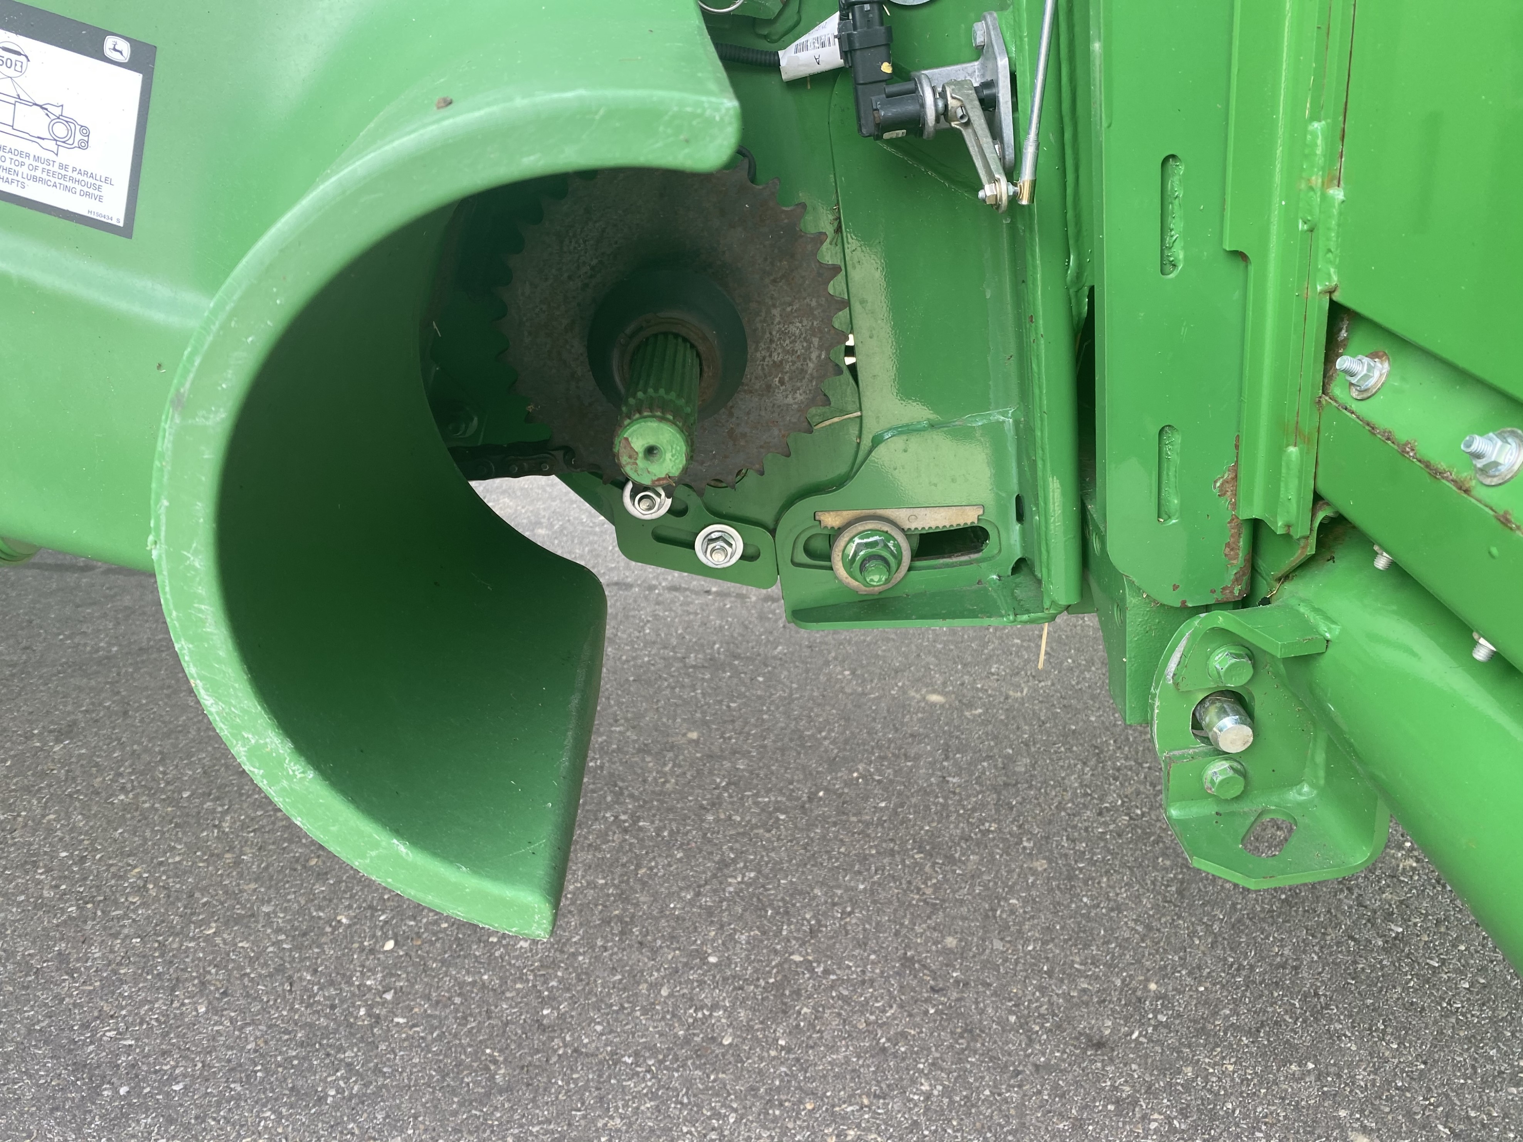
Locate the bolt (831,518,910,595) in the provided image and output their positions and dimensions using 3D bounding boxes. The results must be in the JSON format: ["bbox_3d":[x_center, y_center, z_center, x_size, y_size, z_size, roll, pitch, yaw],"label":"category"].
[{"bbox_3d":[0.079,-0.004,0.801,0.056,0.056,0.047,-1,26,-2],"label":"bolt"}]

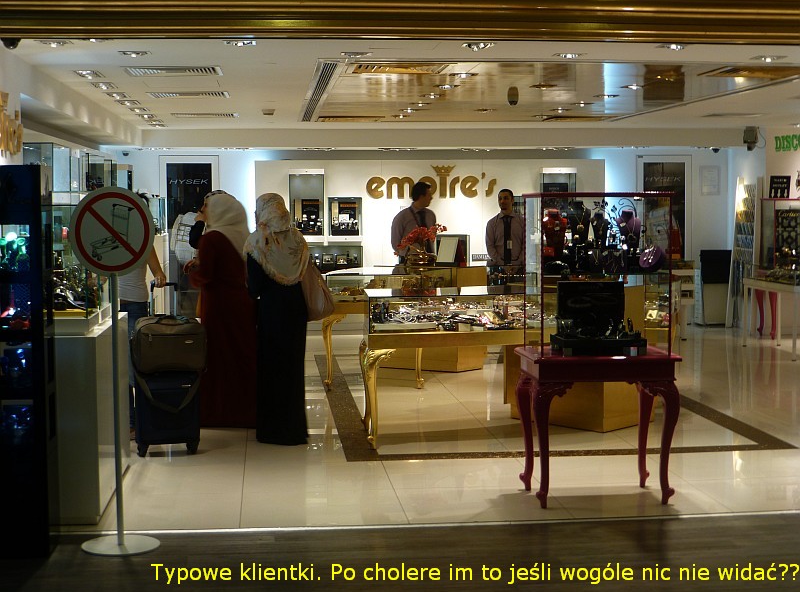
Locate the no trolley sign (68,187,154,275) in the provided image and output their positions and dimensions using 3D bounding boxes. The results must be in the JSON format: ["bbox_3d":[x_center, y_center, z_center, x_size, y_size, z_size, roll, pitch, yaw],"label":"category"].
[{"bbox_3d":[-1.282,-0.285,5.976,0.390,0.400,0.020,0,4,8],"label":"no trolley sign"}]

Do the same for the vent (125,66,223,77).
[{"bbox_3d":[-1.435,-1.429,8.490,0.608,0.050,0.597,-1,4,-6],"label":"vent"}]

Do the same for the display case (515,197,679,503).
[{"bbox_3d":[1.018,0.269,6.968,0.755,1.585,0.570,-1,4,-6],"label":"display case"}]

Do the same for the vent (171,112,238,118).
[{"bbox_3d":[-1.850,-1.720,12.724,0.630,0.040,0.600,-1,4,-6],"label":"vent"}]

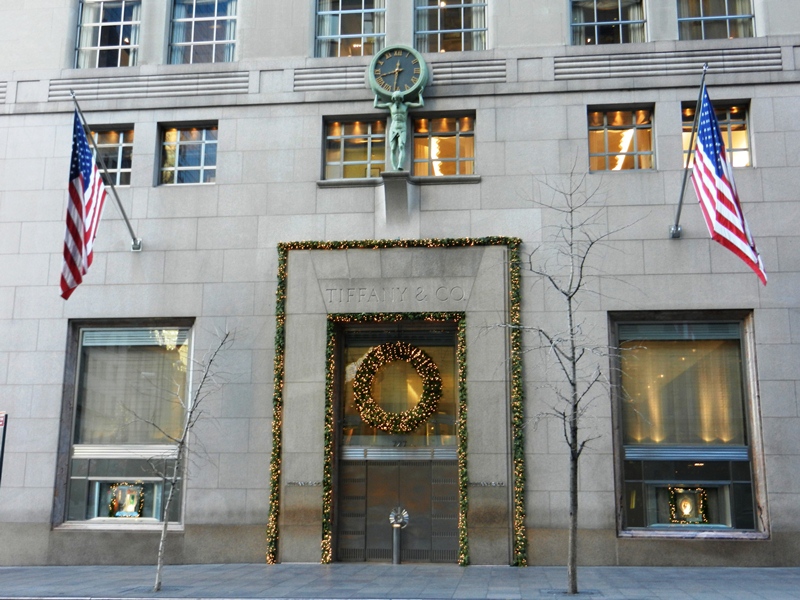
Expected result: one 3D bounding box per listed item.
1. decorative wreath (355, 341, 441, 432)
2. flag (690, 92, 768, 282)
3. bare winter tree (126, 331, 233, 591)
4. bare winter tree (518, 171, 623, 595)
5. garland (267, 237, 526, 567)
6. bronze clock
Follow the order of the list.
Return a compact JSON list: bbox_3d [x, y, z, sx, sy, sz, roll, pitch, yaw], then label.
[{"bbox_3d":[-0.063,2.115,21.300,2.150,2.200,0.380,-1,-12,6],"label":"decorative wreath"},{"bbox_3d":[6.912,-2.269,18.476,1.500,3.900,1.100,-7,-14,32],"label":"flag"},{"bbox_3d":[-4.087,2.920,16.407,1.950,4.800,1.600,-1,-12,6],"label":"bare winter tree"},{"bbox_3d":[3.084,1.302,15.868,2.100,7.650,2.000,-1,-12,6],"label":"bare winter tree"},{"bbox_3d":[-0.095,2.270,20.810,6.000,7.800,0.350,-1,-12,6],"label":"garland"},{"bbox_3d":[-0.010,-5.698,22.027,1.450,1.450,0.500,-1,-12,6],"label":"bronze clock"}]

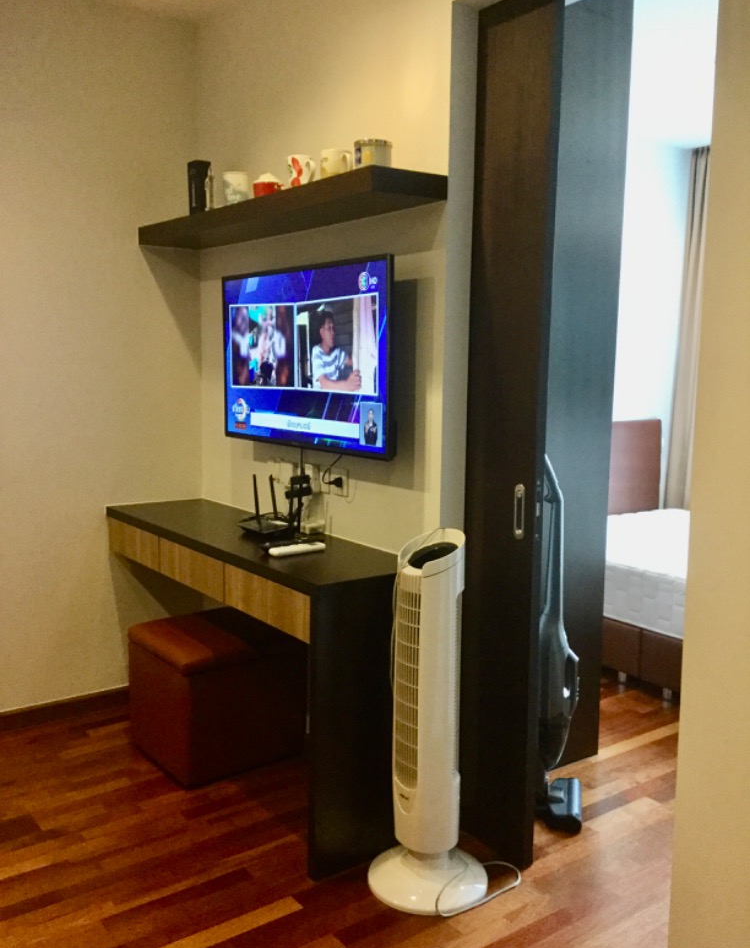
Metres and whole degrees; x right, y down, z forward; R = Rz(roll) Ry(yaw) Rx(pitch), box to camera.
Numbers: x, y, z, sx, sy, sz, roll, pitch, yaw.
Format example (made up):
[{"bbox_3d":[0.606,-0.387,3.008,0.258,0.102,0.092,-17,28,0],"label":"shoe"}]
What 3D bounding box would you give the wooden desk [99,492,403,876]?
[{"bbox_3d":[-0.419,0.575,2.943,0.391,0.780,1.442,-4,9,-37],"label":"wooden desk"}]

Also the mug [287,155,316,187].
[{"bbox_3d":[-0.212,-0.862,2.610,0.080,0.102,0.109,-4,9,-37],"label":"mug"}]

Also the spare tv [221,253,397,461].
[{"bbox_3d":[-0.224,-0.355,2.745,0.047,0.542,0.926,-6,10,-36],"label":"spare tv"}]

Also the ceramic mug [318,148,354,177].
[{"bbox_3d":[-0.107,-0.847,2.516,0.086,0.098,0.114,-4,9,-37],"label":"ceramic mug"}]

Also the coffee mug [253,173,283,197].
[{"bbox_3d":[-0.338,-0.888,2.802,0.078,0.103,0.102,-4,9,-37],"label":"coffee mug"}]

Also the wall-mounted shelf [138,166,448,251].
[{"bbox_3d":[-0.342,-0.808,2.818,0.246,0.059,1.437,-4,9,-37],"label":"wall-mounted shelf"}]

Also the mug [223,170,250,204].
[{"bbox_3d":[-0.455,-0.910,2.929,0.087,0.112,0.099,-4,9,-37],"label":"mug"}]

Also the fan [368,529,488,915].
[{"bbox_3d":[0.143,0.598,2.254,0.312,0.919,0.312,-5,9,-39],"label":"fan"}]

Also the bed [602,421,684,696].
[{"bbox_3d":[1.663,0.343,4.070,1.513,1.024,2.090,-4,9,-37],"label":"bed"}]

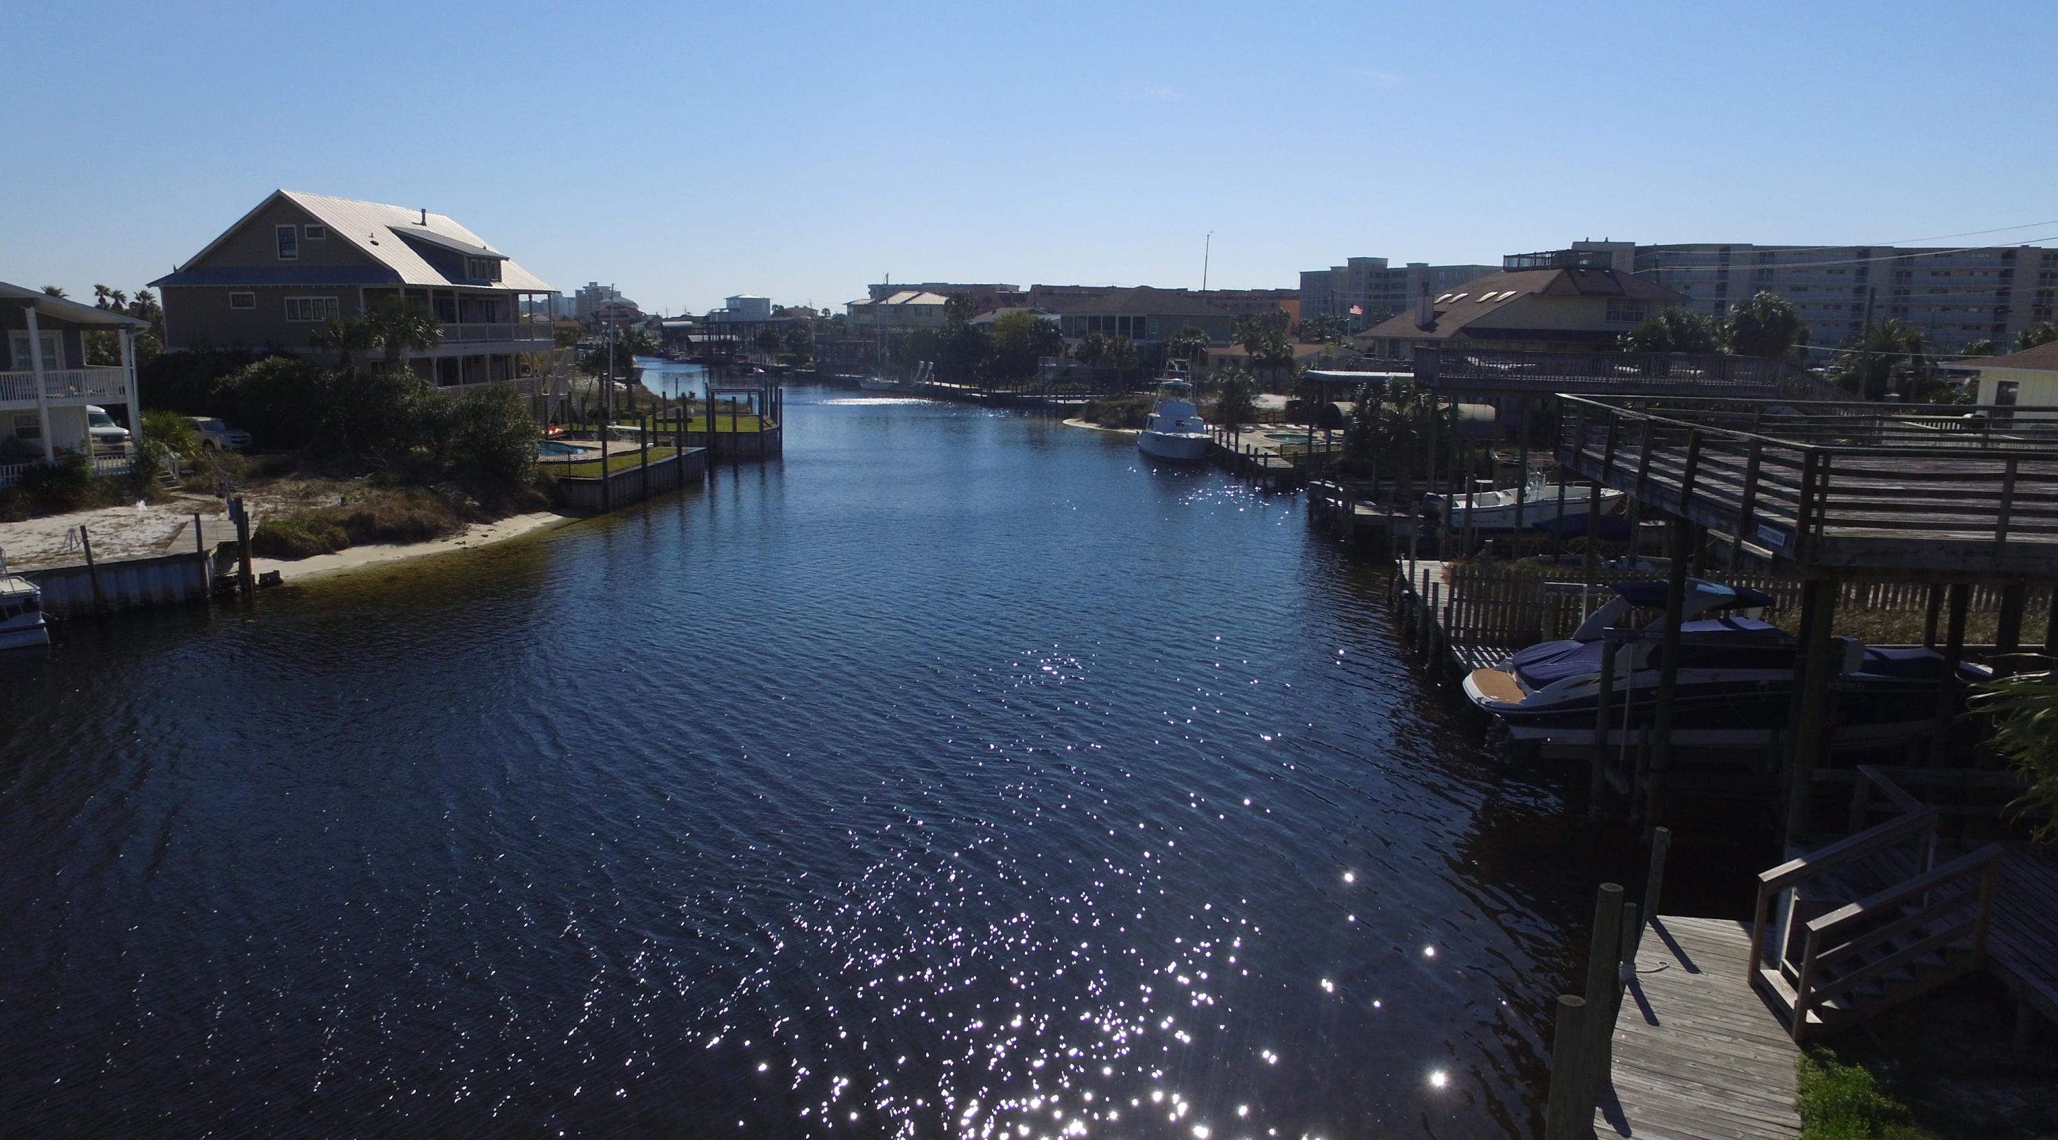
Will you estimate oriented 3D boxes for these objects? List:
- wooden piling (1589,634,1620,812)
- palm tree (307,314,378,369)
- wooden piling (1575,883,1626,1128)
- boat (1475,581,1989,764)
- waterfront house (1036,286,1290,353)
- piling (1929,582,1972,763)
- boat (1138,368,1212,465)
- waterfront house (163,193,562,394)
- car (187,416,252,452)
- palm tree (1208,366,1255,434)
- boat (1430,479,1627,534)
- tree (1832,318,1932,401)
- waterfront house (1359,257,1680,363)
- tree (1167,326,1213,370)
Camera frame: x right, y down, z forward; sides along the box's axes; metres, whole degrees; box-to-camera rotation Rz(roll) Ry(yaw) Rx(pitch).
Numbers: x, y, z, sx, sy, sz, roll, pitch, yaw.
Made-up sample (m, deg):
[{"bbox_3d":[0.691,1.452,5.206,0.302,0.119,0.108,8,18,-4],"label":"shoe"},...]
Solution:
[{"bbox_3d":[9.418,2.518,19.320,0.190,3.065,0.190,3,12,11],"label":"wooden piling"},{"bbox_3d":[-30.422,-8.531,52.914,3.100,5.500,3.100,1,12,0],"label":"palm tree"},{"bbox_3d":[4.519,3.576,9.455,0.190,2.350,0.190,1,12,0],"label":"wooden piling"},{"bbox_3d":[10.607,1.581,18.518,7.700,2.750,2.550,2,12,8],"label":"boat"},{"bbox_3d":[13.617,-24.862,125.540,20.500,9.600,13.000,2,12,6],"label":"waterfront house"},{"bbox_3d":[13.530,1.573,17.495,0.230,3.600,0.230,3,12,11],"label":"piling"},{"bbox_3d":[9.162,-10.238,76.158,3.700,5.700,9.800,-1,12,-9],"label":"boat"},{"bbox_3d":[-34.124,-13.213,62.408,13.000,11.331,13.800,2,12,8],"label":"waterfront house"},{"bbox_3d":[-37.448,-6.163,53.511,4.600,1.700,1.850,3,12,11],"label":"car"},{"bbox_3d":[13.595,-11.485,79.274,3.300,4.303,3.300,0,11,0],"label":"palm tree"},{"bbox_3d":[15.218,-1.940,36.520,6.100,1.750,2.300,2,12,5],"label":"boat"},{"bbox_3d":[44.191,-10.215,62.134,4.900,5.800,4.900,1,12,0],"label":"tree"},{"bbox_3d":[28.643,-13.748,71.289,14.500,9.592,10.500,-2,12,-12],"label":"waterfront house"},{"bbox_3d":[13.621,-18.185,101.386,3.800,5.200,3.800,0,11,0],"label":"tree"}]

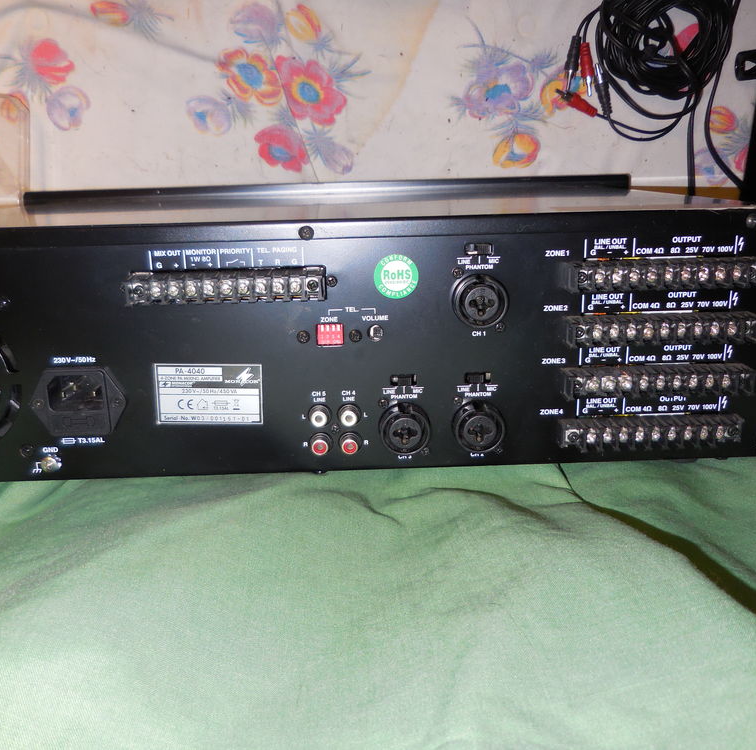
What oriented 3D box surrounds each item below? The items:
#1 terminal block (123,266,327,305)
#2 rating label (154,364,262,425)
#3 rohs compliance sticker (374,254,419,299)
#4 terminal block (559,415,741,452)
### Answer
[{"bbox_3d":[-0.067,-0.040,0.322,0.086,0.013,0.014,-2,15,-1],"label":"terminal block"},{"bbox_3d":[-0.080,0.009,0.341,0.051,0.030,0.001,1,15,-1],"label":"rating label"},{"bbox_3d":[0.009,-0.045,0.329,0.020,0.020,0.001,-2,15,-1],"label":"rohs compliance sticker"},{"bbox_3d":[0.130,0.028,0.344,0.085,0.012,0.014,-2,15,-1],"label":"terminal block"}]

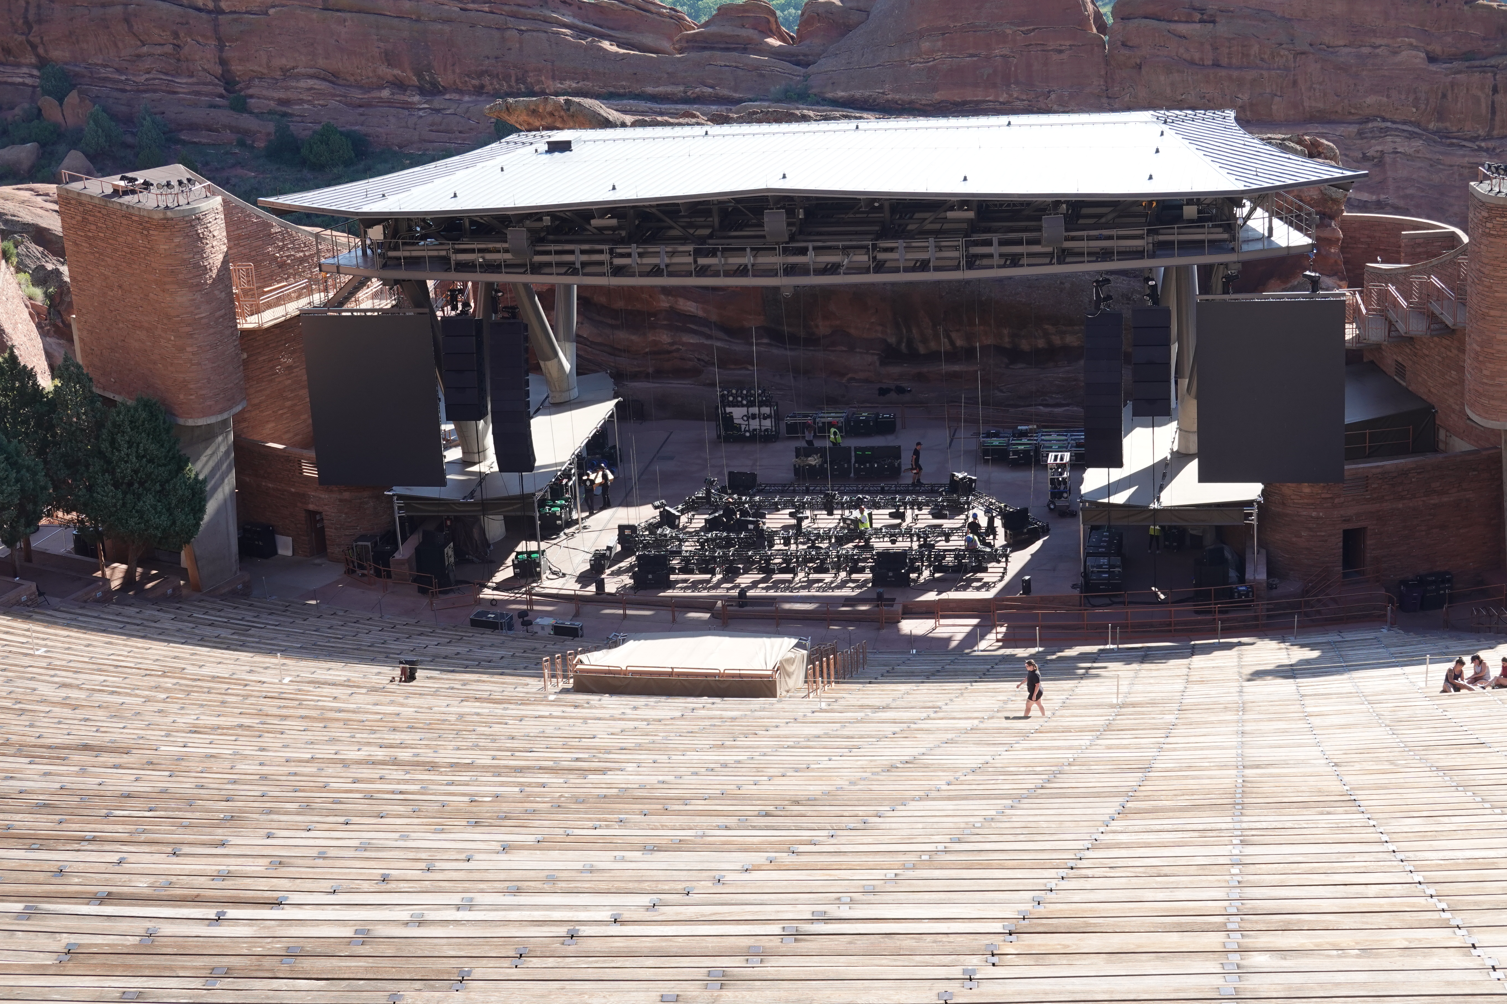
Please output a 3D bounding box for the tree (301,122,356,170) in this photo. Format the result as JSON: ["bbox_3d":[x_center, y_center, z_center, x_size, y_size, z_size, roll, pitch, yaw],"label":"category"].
[{"bbox_3d":[-33.046,-27.663,208.000,4.200,3.490,4.200,-3,17,1],"label":"tree"}]

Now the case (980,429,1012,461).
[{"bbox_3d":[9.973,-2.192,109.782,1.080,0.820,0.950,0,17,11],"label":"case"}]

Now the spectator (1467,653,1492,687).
[{"bbox_3d":[19.659,4.574,72.500,0.720,0.840,0.550,-11,19,-23],"label":"spectator"}]

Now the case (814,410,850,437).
[{"bbox_3d":[3.261,-3.261,110.666,1.200,0.850,0.800,0,18,11],"label":"case"}]

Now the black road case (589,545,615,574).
[{"bbox_3d":[-5.382,2.040,95.720,0.800,0.770,0.950,-1,18,9],"label":"black road case"}]

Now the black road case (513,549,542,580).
[{"bbox_3d":[-8.075,2.232,95.800,0.950,0.760,0.900,-1,19,8],"label":"black road case"}]

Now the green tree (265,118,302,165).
[{"bbox_3d":[-37.222,-28.521,212.000,2.980,3.470,2.980,-3,17,1],"label":"green tree"}]

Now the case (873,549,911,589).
[{"bbox_3d":[4.771,2.312,92.336,1.240,1.100,0.760,0,18,11],"label":"case"}]

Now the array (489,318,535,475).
[{"bbox_3d":[-8.369,-3.672,92.800,1.250,5.400,0.900,1,19,12],"label":"array"}]

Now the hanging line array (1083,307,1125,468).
[{"bbox_3d":[11.478,-3.685,87.929,1.240,5.100,0.850,-1,14,7],"label":"hanging line array"}]

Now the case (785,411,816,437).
[{"bbox_3d":[2.027,-3.286,114.757,1.180,0.850,0.860,0,17,11],"label":"case"}]

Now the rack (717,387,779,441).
[{"bbox_3d":[-0.213,-3.567,110.418,2.420,2.000,0.800,0,18,10],"label":"rack"}]

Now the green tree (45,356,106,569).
[{"bbox_3d":[-24.564,-1.376,97.800,2.600,8.200,2.600,-3,18,0],"label":"green tree"}]

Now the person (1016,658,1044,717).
[{"bbox_3d":[7.504,5.036,72.500,0.720,1.620,0.500,-1,18,8],"label":"person"}]

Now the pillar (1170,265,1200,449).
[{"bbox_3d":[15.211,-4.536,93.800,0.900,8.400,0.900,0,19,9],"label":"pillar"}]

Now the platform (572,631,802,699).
[{"bbox_3d":[-2.143,5.305,86.963,6.750,1.200,3.200,1,18,14],"label":"platform"}]

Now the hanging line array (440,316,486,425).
[{"bbox_3d":[-10.056,-4.610,93.200,1.220,3.650,1.000,1,12,12],"label":"hanging line array"}]

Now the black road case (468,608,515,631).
[{"bbox_3d":[-9.050,4.121,92.800,1.300,0.450,0.680,3,20,19],"label":"black road case"}]

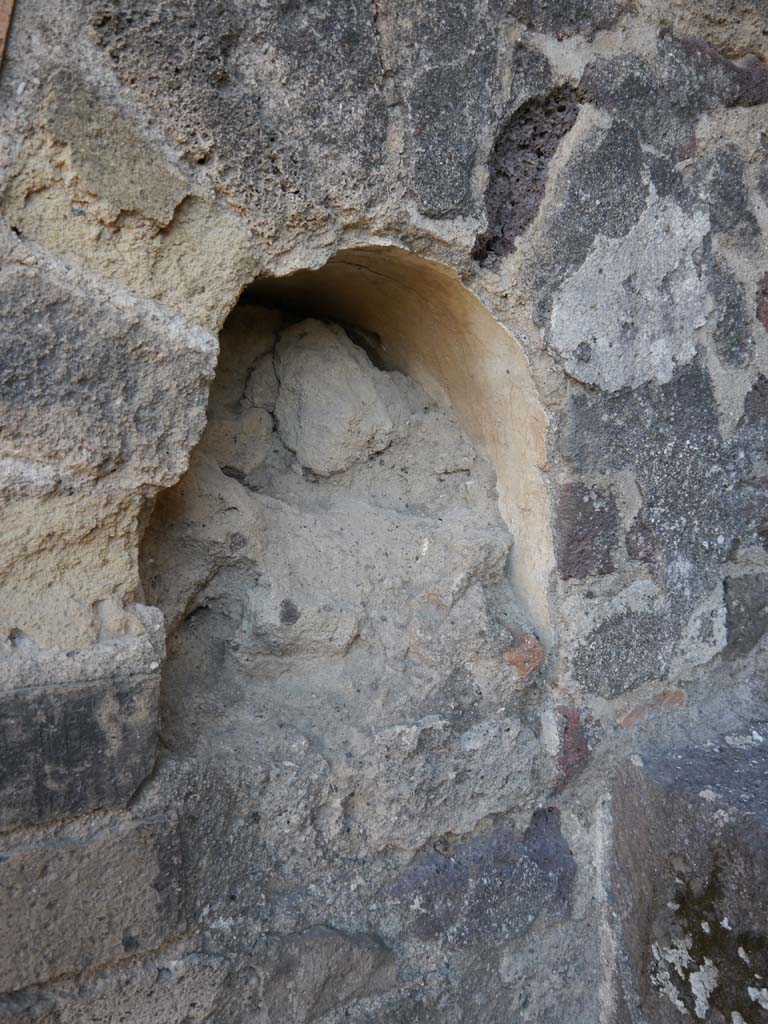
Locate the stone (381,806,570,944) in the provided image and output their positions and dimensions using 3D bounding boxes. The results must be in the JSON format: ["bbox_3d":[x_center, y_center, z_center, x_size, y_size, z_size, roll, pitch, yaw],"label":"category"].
[{"bbox_3d":[0.085,0.395,0.925,0.240,0.140,0.100,0,0,-25],"label":"stone"}]

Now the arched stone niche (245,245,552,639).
[{"bbox_3d":[-0.025,-0.060,0.965,0.370,0.430,0.240,0,0,-25],"label":"arched stone niche"}]

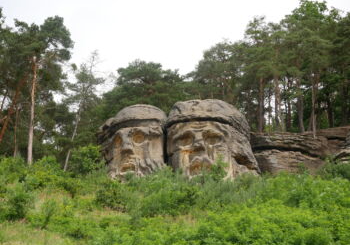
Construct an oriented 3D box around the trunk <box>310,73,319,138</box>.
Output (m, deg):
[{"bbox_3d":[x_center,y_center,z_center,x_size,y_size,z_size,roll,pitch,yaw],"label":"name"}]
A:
[{"bbox_3d":[14.234,-1.741,172.000,0.360,6.600,0.360,-1,-6,0],"label":"trunk"}]

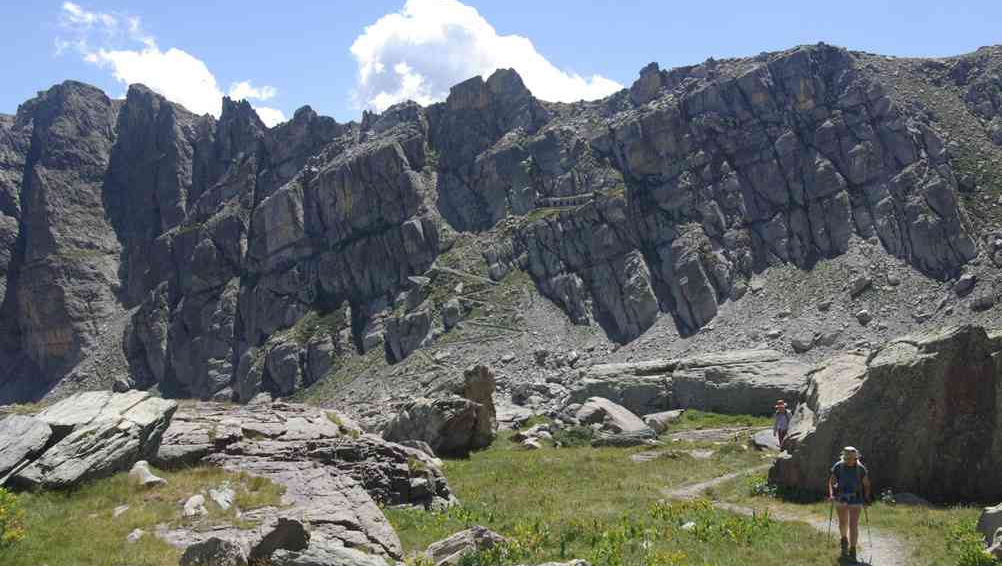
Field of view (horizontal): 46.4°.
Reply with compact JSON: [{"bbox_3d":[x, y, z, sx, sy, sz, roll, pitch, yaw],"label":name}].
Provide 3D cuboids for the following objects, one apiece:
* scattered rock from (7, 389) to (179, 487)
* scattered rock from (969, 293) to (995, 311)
[{"bbox_3d":[-7.276,2.787,20.800,2.700,1.600,1.900,1,-4,-17],"label":"scattered rock"},{"bbox_3d":[76.278,2.931,185.000,3.400,2.800,3.000,0,-4,0],"label":"scattered rock"}]

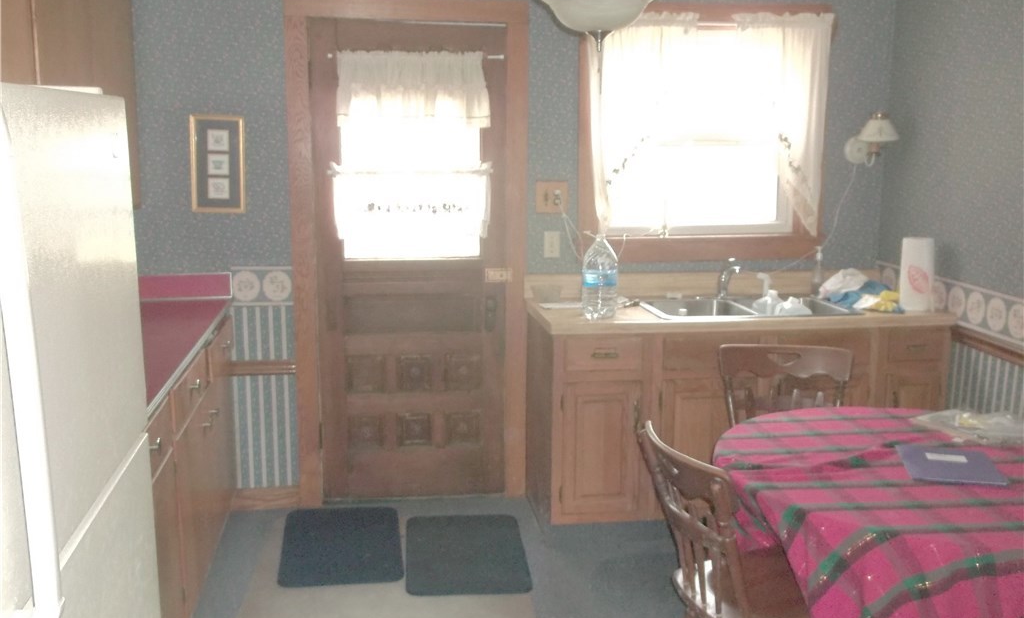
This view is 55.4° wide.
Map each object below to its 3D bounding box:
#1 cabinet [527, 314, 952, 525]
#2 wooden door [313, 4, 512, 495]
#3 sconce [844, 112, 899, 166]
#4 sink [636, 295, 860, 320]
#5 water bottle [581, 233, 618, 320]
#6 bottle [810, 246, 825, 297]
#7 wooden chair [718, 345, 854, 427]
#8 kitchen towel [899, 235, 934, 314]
[{"bbox_3d":[0.927,0.428,4.189,1.640,0.910,0.600,-1,11,-8],"label":"cabinet"},{"bbox_3d":[-0.427,-0.163,4.198,0.820,2.060,0.050,-1,11,-8],"label":"wooden door"},{"bbox_3d":[1.565,-0.734,4.223,0.178,0.235,0.250,-1,11,-8],"label":"sconce"},{"bbox_3d":[0.973,0.070,4.094,0.830,0.190,0.500,-1,11,-8],"label":"sink"},{"bbox_3d":[0.346,-0.136,3.838,0.140,0.325,0.140,-1,11,-8],"label":"water bottle"},{"bbox_3d":[1.351,-0.162,4.291,0.065,0.224,0.065,-1,11,-8],"label":"bottle"},{"bbox_3d":[0.960,0.610,3.288,0.465,0.910,0.510,0,11,-1],"label":"wooden chair"},{"bbox_3d":[1.659,-0.146,4.028,0.145,0.290,0.145,-1,11,-8],"label":"kitchen towel"}]

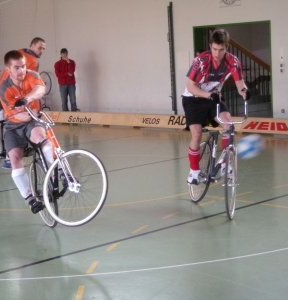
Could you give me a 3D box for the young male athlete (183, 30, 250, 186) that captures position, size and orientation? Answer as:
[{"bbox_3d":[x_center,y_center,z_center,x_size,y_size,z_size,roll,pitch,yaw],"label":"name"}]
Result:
[{"bbox_3d":[0.673,-0.410,7.400,0.540,1.460,0.800,-4,7,-14],"label":"young male athlete"}]

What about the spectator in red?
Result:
[{"bbox_3d":[-1.801,-1.453,18.100,0.510,1.760,0.370,-4,7,-10],"label":"spectator in red"}]

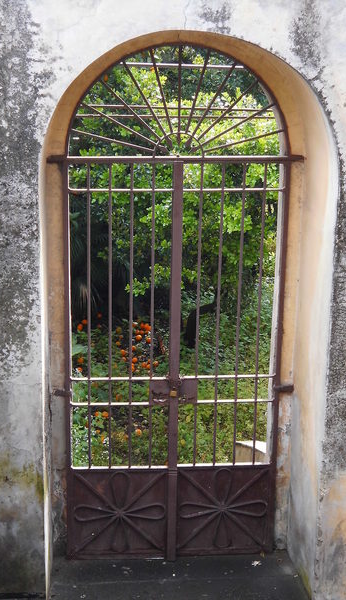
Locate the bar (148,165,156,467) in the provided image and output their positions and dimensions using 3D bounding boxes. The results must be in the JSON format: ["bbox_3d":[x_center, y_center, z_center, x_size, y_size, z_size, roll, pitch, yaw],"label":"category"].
[{"bbox_3d":[-0.126,0.125,7.155,0.016,1.935,0.016,-1,17,-6],"label":"bar"}]

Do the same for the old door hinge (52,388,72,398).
[{"bbox_3d":[-0.677,0.574,7.231,0.118,0.045,0.045,-1,17,-6],"label":"old door hinge"}]

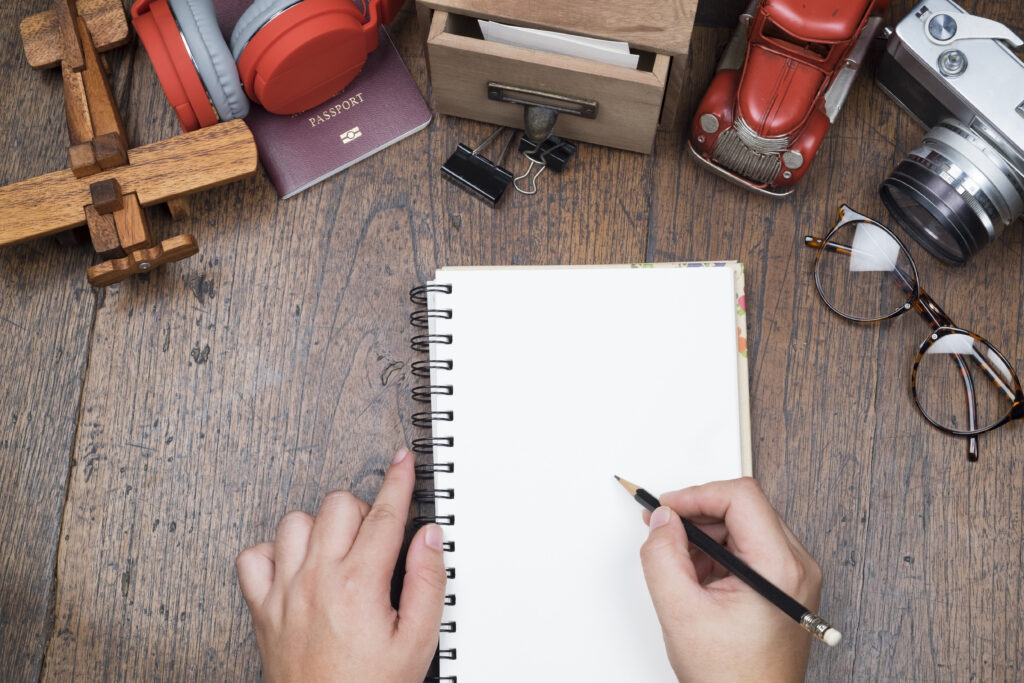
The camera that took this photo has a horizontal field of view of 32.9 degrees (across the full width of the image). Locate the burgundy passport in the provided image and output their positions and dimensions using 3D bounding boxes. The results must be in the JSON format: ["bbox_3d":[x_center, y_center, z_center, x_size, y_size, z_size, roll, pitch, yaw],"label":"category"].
[{"bbox_3d":[-0.108,-0.146,0.895,0.088,0.006,0.125,-28,80,-6],"label":"burgundy passport"}]

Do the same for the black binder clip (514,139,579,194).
[{"bbox_3d":[0.014,-0.092,0.878,0.026,0.019,0.034,30,79,6],"label":"black binder clip"}]

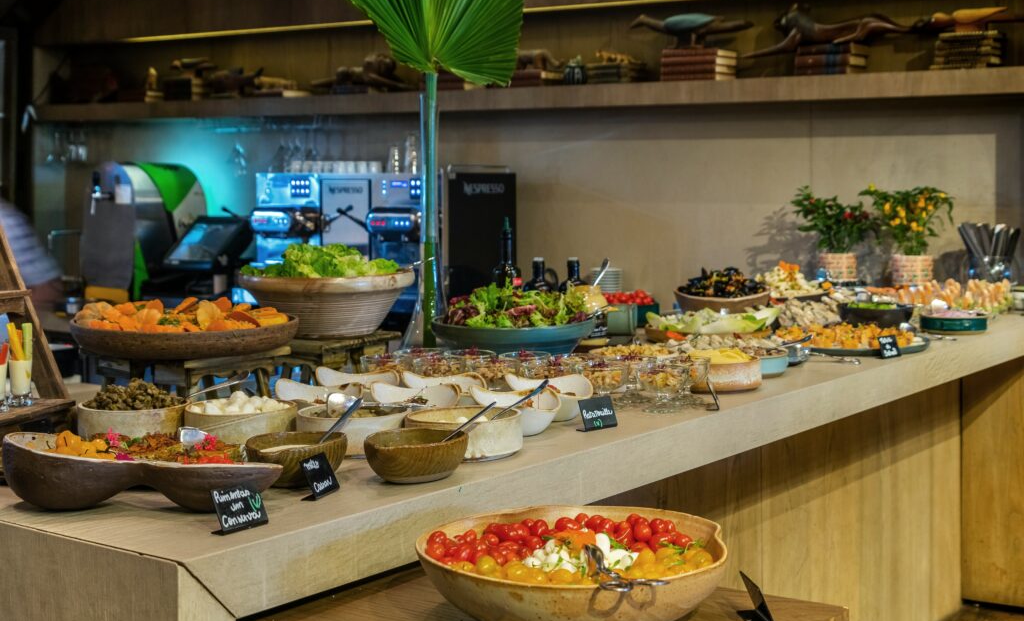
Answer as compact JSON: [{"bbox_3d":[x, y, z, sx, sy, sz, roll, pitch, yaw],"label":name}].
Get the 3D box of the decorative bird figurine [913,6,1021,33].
[{"bbox_3d":[1.622,-1.034,4.650,0.380,0.095,0.085,4,6,34],"label":"decorative bird figurine"}]

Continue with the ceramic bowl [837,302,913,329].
[{"bbox_3d":[1.125,0.022,4.050,0.240,0.075,0.240,0,5,0],"label":"ceramic bowl"}]

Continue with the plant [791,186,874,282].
[{"bbox_3d":[1.249,-0.298,5.100,0.315,0.370,0.280,0,5,0],"label":"plant"}]

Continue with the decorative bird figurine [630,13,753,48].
[{"bbox_3d":[0.709,-1.113,5.200,0.510,0.125,0.100,4,6,34],"label":"decorative bird figurine"}]

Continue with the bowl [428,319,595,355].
[{"bbox_3d":[0.004,0.075,3.380,0.420,0.110,0.420,0,5,0],"label":"bowl"}]

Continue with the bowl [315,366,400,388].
[{"bbox_3d":[-0.313,0.157,2.660,0.170,0.085,0.155,0,5,0],"label":"bowl"}]

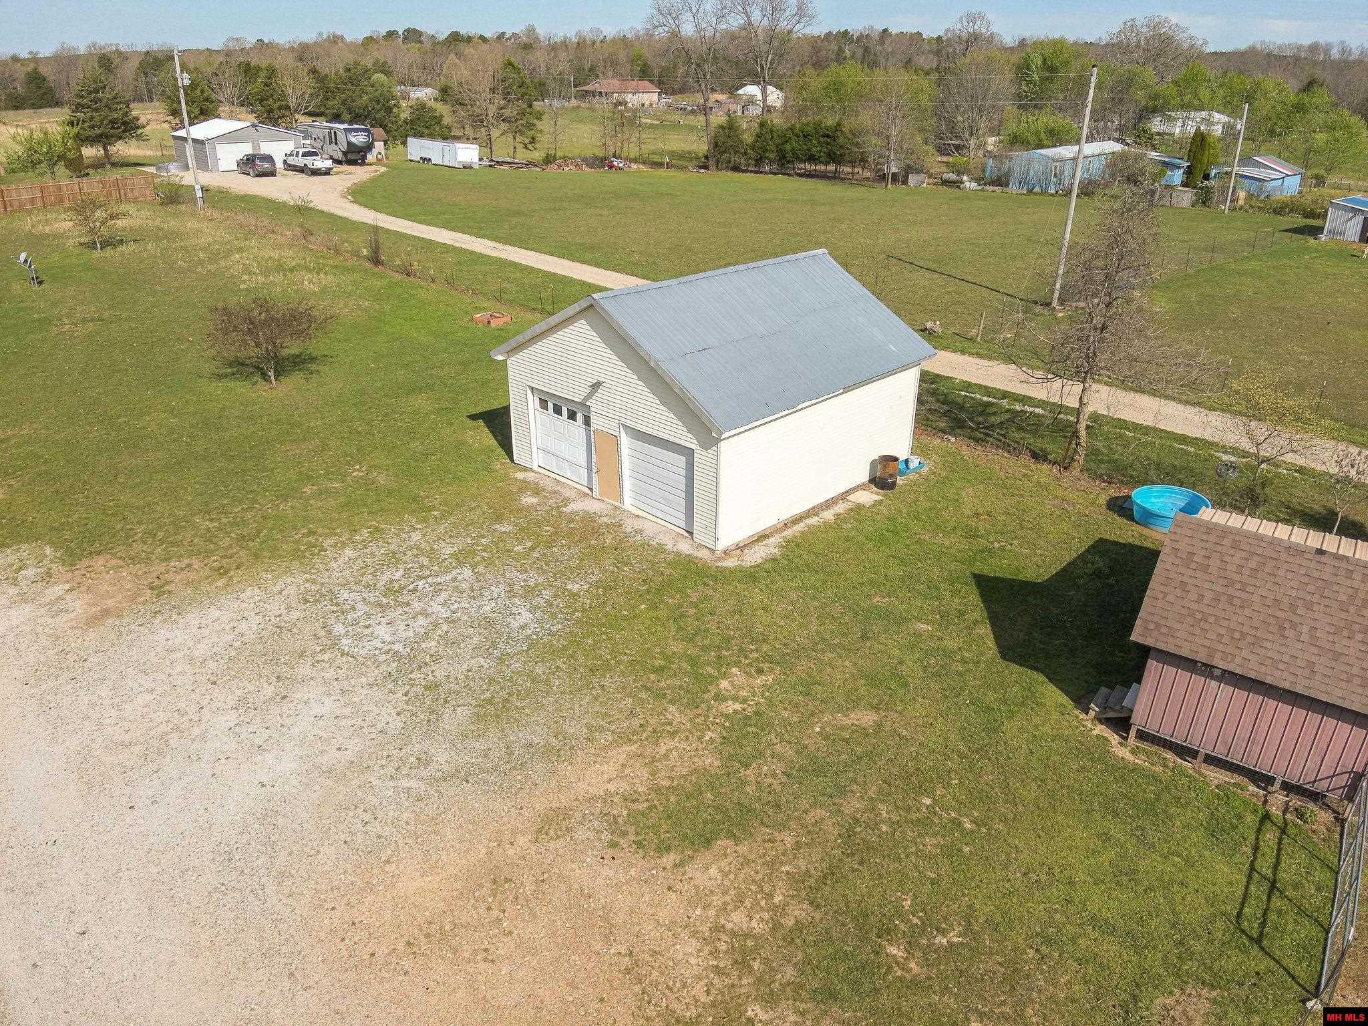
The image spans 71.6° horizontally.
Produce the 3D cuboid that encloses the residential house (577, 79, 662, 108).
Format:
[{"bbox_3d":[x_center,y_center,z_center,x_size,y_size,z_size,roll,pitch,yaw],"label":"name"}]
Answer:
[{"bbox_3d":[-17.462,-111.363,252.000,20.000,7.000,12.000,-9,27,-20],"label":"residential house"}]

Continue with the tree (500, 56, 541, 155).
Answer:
[{"bbox_3d":[-18.657,-45.920,107.868,4.600,10.350,4.600,-3,25,-9],"label":"tree"}]

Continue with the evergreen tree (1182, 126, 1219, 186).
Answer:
[{"bbox_3d":[51.043,-35.279,93.838,3.747,5.460,3.372,1,25,0],"label":"evergreen tree"}]

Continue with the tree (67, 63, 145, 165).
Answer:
[{"bbox_3d":[-52.940,-36.428,87.195,7.521,8.481,7.521,1,25,0],"label":"tree"}]

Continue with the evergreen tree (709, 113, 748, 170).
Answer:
[{"bbox_3d":[4.567,-37.942,96.851,4.086,5.397,4.086,1,25,0],"label":"evergreen tree"}]

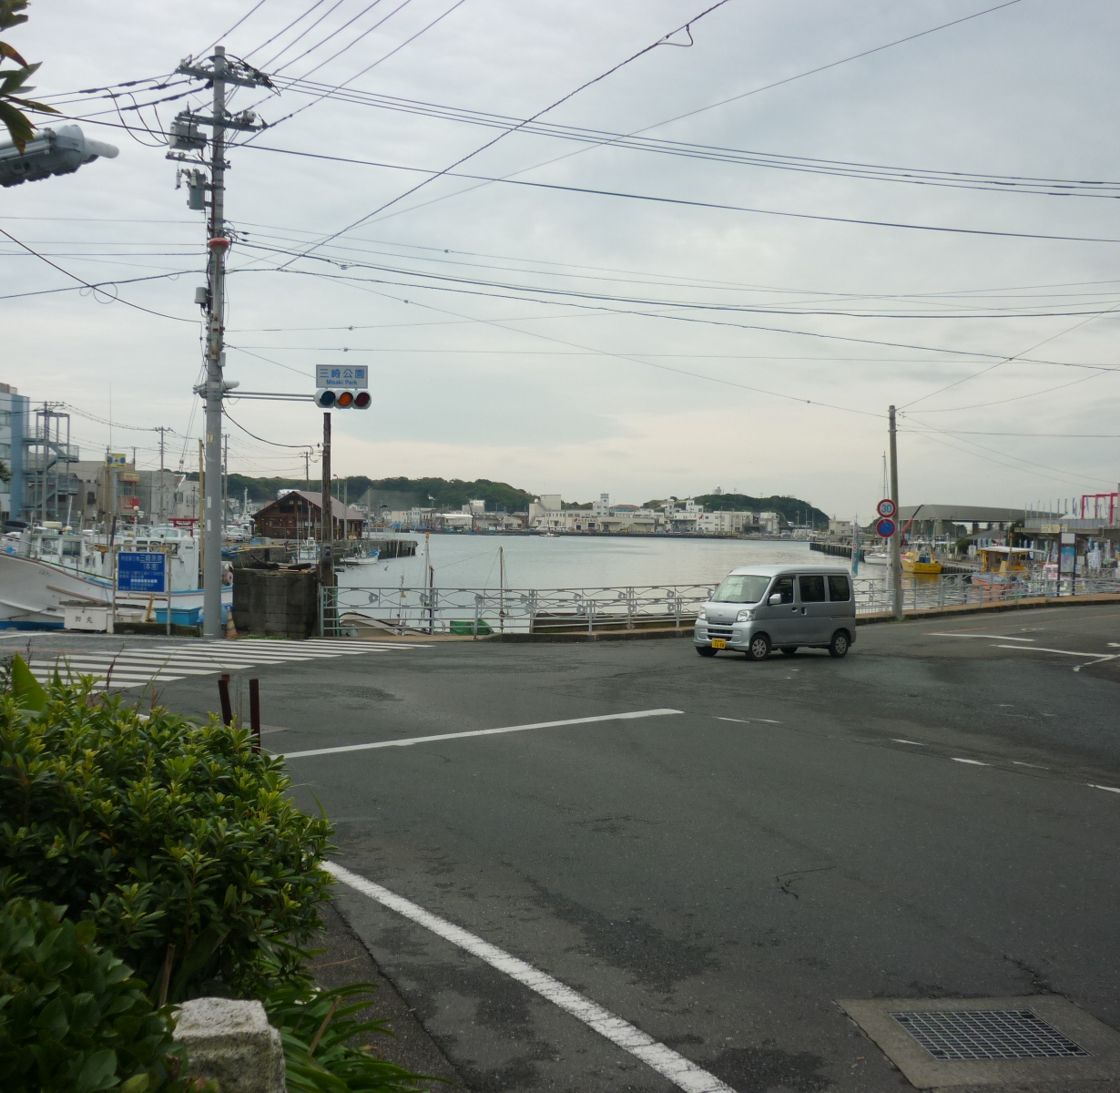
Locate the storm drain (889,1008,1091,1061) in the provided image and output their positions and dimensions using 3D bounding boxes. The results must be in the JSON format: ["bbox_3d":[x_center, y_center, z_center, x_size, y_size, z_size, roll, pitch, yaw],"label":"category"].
[{"bbox_3d":[1.655,1.915,5.380,0.600,0.050,0.510,1,1,-6],"label":"storm drain"}]

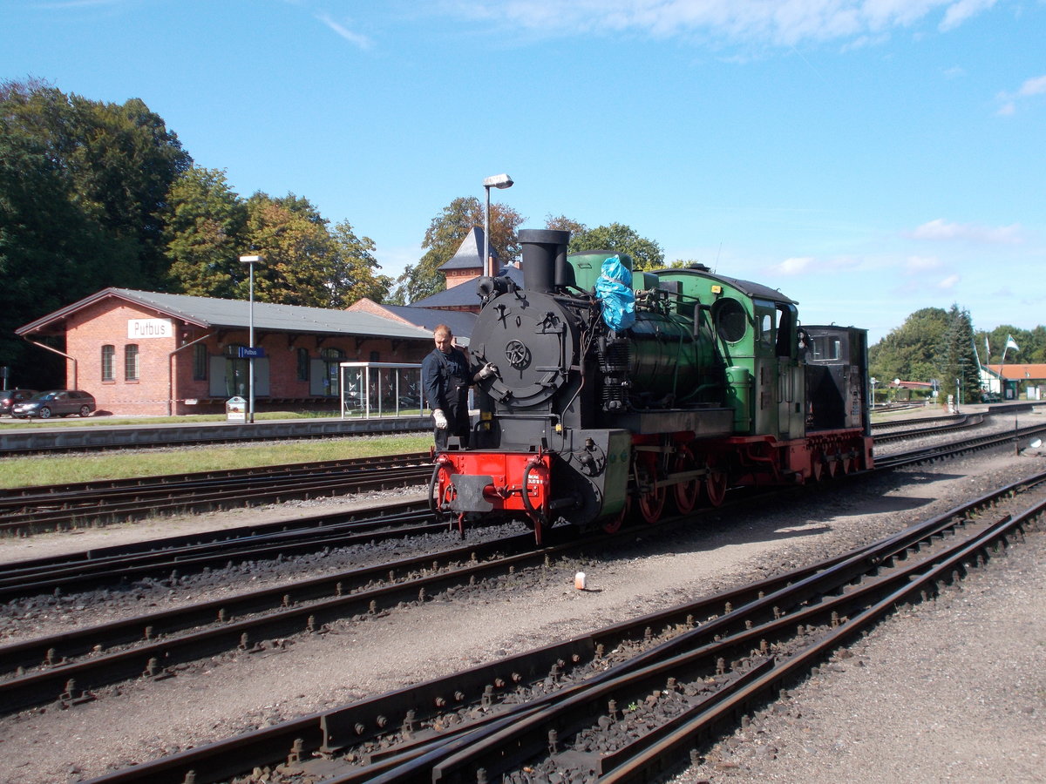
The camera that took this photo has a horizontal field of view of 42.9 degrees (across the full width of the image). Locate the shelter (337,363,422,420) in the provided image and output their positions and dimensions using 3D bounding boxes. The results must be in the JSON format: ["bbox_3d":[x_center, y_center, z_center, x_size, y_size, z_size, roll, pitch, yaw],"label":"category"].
[{"bbox_3d":[-6.231,-0.068,59.238,1.480,2.420,4.600,0,0,27],"label":"shelter"}]

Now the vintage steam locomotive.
[{"bbox_3d":[2.644,-0.088,18.757,2.140,3.250,14.500,0,0,27],"label":"vintage steam locomotive"}]

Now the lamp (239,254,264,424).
[{"bbox_3d":[-10.070,-1.954,49.525,0.900,6.230,0.340,0,0,27],"label":"lamp"}]

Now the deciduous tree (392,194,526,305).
[{"bbox_3d":[-6.291,-8.993,129.993,12.800,20.619,12.800,0,0,0],"label":"deciduous tree"}]

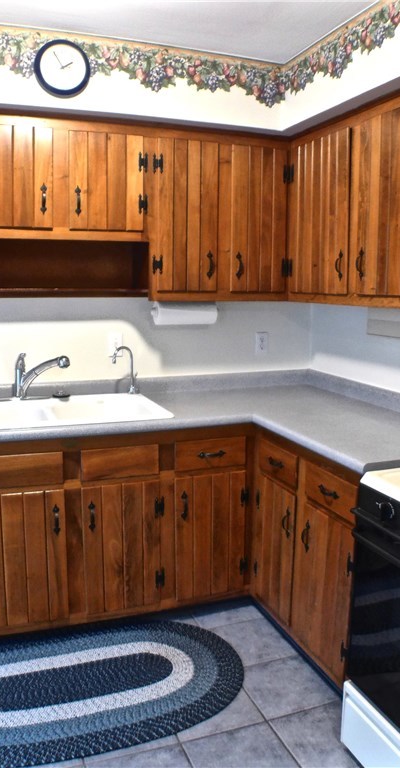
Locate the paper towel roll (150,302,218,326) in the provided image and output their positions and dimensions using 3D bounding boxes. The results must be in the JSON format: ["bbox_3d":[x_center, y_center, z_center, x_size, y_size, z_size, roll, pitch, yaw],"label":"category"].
[{"bbox_3d":[-0.074,-0.311,3.128,0.293,0.110,0.110,-3,9,-20],"label":"paper towel roll"}]

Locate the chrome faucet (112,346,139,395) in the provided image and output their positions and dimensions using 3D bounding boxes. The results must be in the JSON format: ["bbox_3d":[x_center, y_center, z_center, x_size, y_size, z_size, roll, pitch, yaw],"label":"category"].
[{"bbox_3d":[-0.335,-0.056,3.192,0.045,0.232,0.145,6,10,33],"label":"chrome faucet"}]

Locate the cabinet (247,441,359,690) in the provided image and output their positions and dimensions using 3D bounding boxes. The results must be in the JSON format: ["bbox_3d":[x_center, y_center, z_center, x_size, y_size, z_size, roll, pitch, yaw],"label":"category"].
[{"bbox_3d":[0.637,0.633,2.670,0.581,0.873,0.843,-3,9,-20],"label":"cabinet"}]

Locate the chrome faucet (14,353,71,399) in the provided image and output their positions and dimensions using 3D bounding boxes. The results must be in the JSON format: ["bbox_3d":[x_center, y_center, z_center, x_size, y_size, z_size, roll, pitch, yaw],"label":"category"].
[{"bbox_3d":[-0.674,-0.025,3.014,0.275,0.208,0.060,4,9,26],"label":"chrome faucet"}]

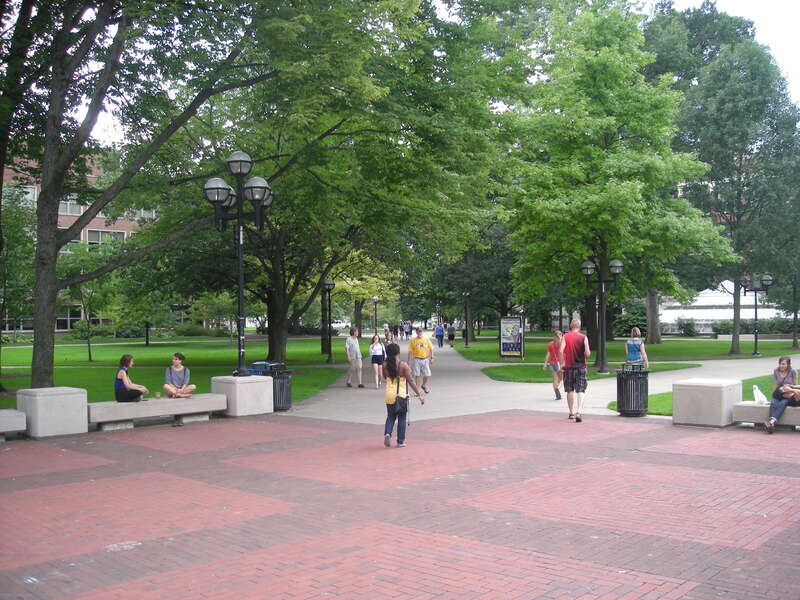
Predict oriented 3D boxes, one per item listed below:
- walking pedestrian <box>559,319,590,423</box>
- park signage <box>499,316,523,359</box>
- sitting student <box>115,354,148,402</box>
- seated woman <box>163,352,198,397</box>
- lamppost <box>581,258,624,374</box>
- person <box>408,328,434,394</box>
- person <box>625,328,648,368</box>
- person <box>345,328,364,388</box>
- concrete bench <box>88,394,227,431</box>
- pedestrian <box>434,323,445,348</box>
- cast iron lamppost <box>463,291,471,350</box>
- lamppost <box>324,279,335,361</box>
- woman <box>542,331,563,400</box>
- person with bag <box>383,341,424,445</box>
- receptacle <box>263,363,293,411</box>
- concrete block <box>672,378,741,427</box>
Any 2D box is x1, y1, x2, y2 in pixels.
[{"bbox_3d":[3.160,1.282,14.650,0.580,1.840,0.480,-1,-1,-2],"label":"walking pedestrian"},{"bbox_3d":[5.652,1.977,41.000,1.150,2.180,0.280,-1,-2,21],"label":"park signage"},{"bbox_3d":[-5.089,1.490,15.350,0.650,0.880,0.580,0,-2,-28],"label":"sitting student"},{"bbox_3d":[-4.334,1.490,15.900,0.660,0.880,0.580,-1,-1,-6],"label":"seated woman"},{"bbox_3d":[7.094,0.575,28.200,1.600,3.980,0.550,-2,-2,34],"label":"lamppost"},{"bbox_3d":[0.566,1.617,21.800,0.660,1.760,0.500,-1,-2,3],"label":"person"},{"bbox_3d":[5.625,1.472,19.200,0.560,1.670,0.450,-1,-1,6],"label":"person"},{"bbox_3d":[-1.322,1.700,23.500,0.500,1.730,0.550,1,-2,-43],"label":"person"},{"bbox_3d":[-4.660,2.130,15.450,0.530,0.480,2.950,-2,-2,41],"label":"concrete bench"},{"bbox_3d":[2.720,2.414,55.000,0.600,1.700,0.450,-1,-2,0],"label":"pedestrian"},{"bbox_3d":[4.576,1.372,55.500,0.520,3.850,0.520,-1,-1,0],"label":"cast iron lamppost"},{"bbox_3d":[-3.233,1.003,37.200,0.520,3.870,0.520,-1,-1,0],"label":"lamppost"},{"bbox_3d":[3.707,1.547,19.100,0.550,1.630,0.500,-1,-2,9],"label":"woman"},{"bbox_3d":[0.038,1.433,12.200,0.600,1.570,0.500,-1,-2,14],"label":"person with bag"},{"bbox_3d":[-2.644,1.904,17.600,0.620,1.030,0.620,-1,-2,0],"label":"receptacle"},{"bbox_3d":[5.770,1.930,15.100,0.920,0.710,0.920,-2,-2,44],"label":"concrete block"}]

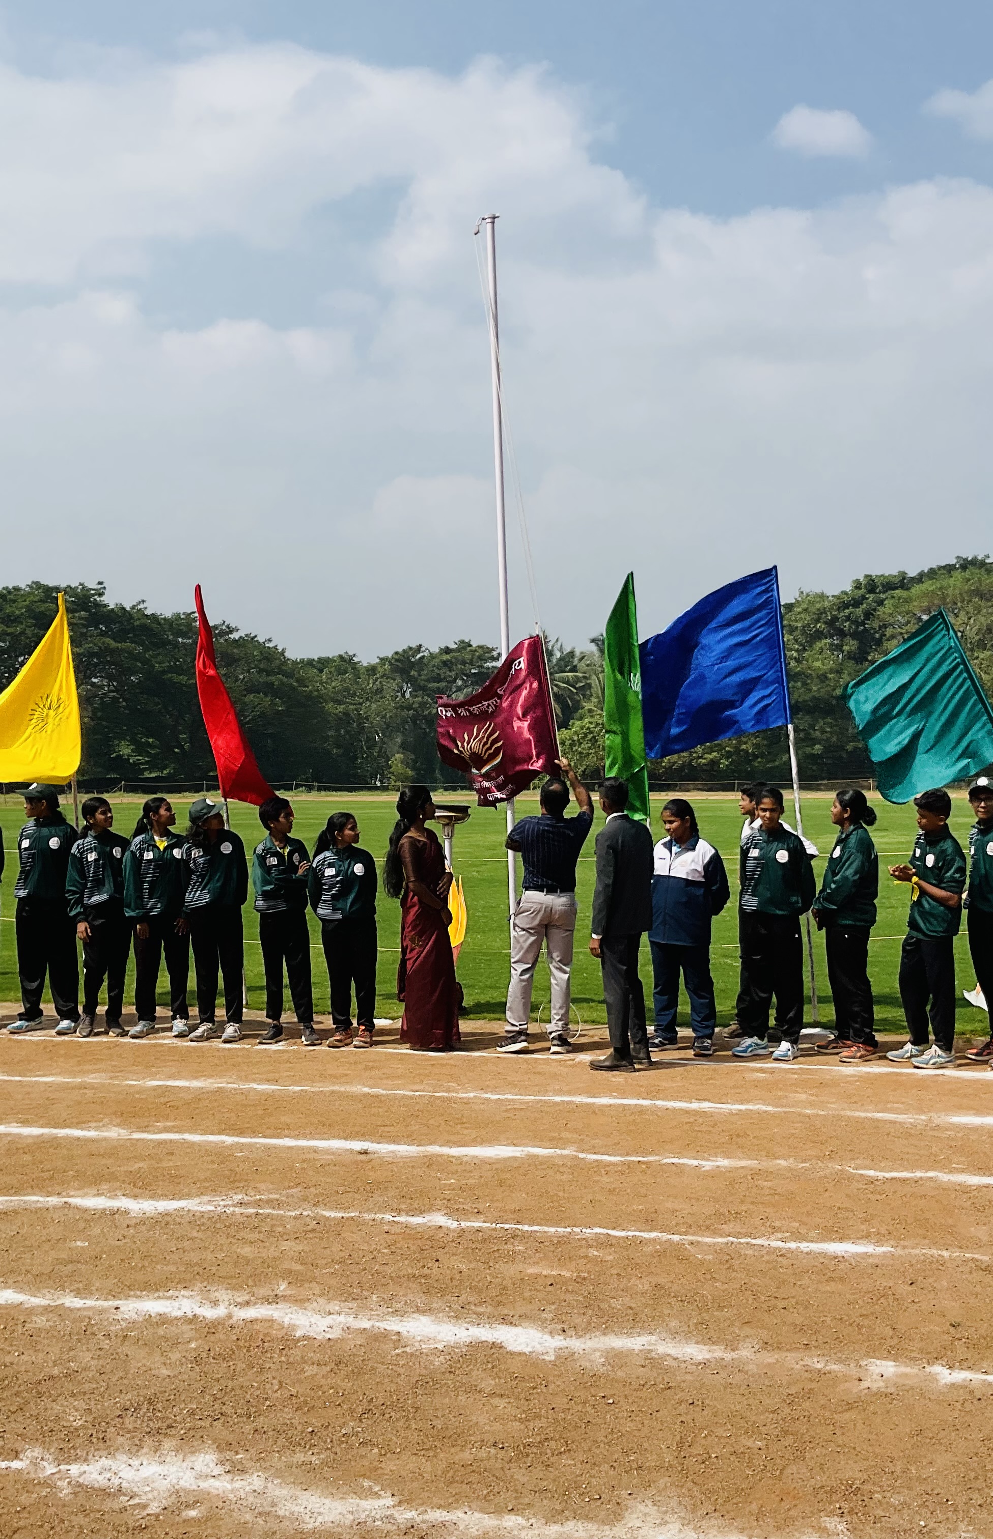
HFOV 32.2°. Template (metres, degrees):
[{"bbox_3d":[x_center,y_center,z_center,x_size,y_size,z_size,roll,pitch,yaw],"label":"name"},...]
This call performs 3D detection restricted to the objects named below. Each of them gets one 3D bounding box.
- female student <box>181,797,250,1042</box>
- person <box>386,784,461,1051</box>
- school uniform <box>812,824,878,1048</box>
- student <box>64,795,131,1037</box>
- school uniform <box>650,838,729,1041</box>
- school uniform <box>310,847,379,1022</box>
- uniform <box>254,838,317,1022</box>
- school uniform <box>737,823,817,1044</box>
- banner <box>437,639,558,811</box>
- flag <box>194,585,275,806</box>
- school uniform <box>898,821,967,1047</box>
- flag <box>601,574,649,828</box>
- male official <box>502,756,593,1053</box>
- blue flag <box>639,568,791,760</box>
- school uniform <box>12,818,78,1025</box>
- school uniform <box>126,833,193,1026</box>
[{"bbox_3d":[-1.803,0.959,11.050,0.430,1.557,0.300,0,0,-1],"label":"female student"},{"bbox_3d":[-0.451,0.906,10.627,0.380,1.624,0.430,-1,0,20],"label":"person"},{"bbox_3d":[2.079,0.989,10.250,0.320,1.330,0.420,-1,0,-20],"label":"school uniform"},{"bbox_3d":[-2.607,0.950,11.250,0.400,1.554,0.290,0,0,-22],"label":"student"},{"bbox_3d":[1.180,1.028,10.500,0.460,1.283,0.310,0,0,19],"label":"school uniform"},{"bbox_3d":[-0.952,1.042,10.800,0.410,1.148,0.280,0,0,-9],"label":"school uniform"},{"bbox_3d":[-1.364,1.026,11.000,0.380,1.241,0.270,0,0,-25],"label":"uniform"},{"bbox_3d":[1.670,0.981,10.264,0.440,1.321,0.280,0,0,30],"label":"school uniform"},{"bbox_3d":[-0.015,-0.302,10.600,0.740,1.000,0.280,-9,0,5],"label":"banner"},{"bbox_3d":[-1.906,-0.536,12.500,0.580,1.597,0.400,0,0,-6],"label":"flag"},{"bbox_3d":[2.519,0.982,9.930,0.330,1.290,0.420,-1,0,-32],"label":"school uniform"},{"bbox_3d":[0.884,-0.496,11.700,0.320,1.702,0.400,0,0,6],"label":"flag"},{"bbox_3d":[0.313,0.827,10.500,0.540,1.810,0.420,-1,0,-5],"label":"male official"},{"bbox_3d":[1.433,-0.690,11.300,1.030,1.270,0.350,-1,0,0],"label":"blue flag"},{"bbox_3d":[-2.984,0.988,11.387,0.430,1.412,0.270,-1,0,10],"label":"school uniform"},{"bbox_3d":[-2.194,1.024,11.150,0.400,1.269,0.270,0,0,-14],"label":"school uniform"}]

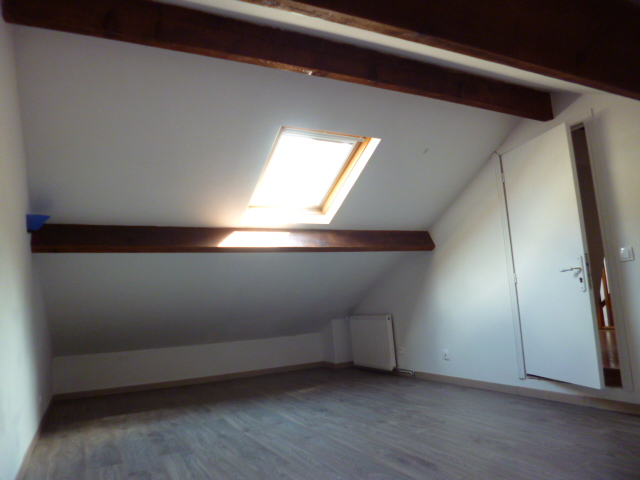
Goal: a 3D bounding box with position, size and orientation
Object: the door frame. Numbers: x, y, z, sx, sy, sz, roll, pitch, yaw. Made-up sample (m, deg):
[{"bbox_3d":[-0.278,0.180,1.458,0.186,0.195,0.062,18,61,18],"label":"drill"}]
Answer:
[{"bbox_3d":[1.730,0.113,3.256,0.100,1.848,0.845,0,-9,-28],"label":"door frame"}]

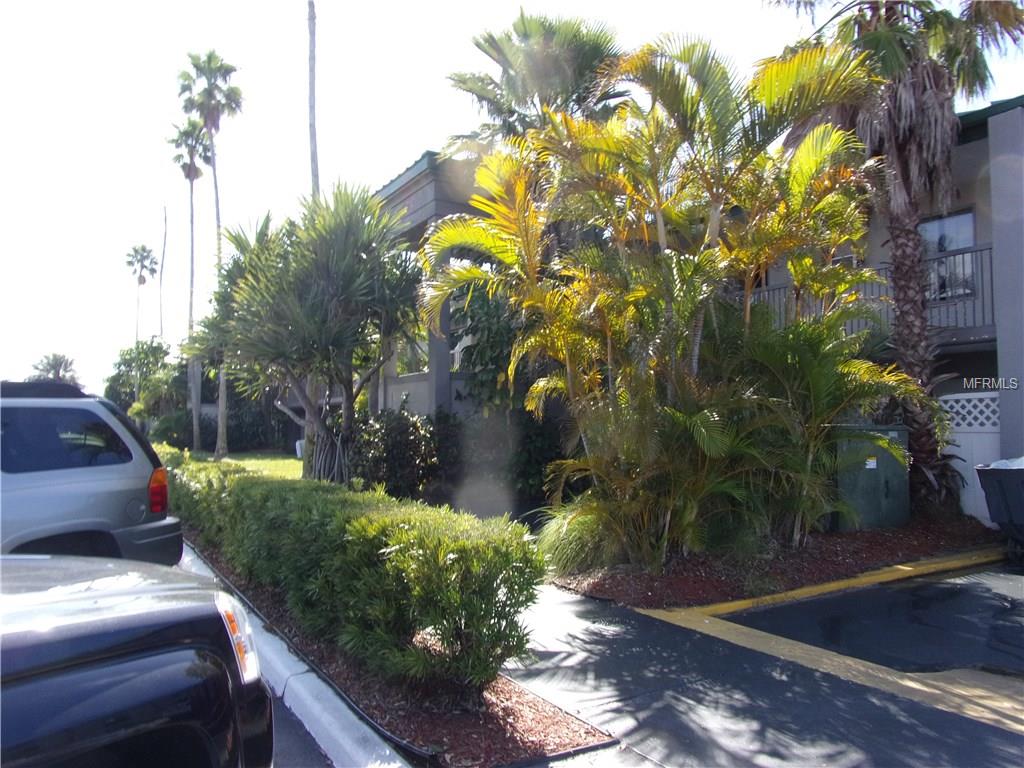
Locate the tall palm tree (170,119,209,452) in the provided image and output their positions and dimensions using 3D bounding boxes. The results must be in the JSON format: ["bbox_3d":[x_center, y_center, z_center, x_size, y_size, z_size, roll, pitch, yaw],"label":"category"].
[{"bbox_3d":[-16.033,-5.009,35.304,1.718,16.729,1.900,1,-3,-25],"label":"tall palm tree"}]

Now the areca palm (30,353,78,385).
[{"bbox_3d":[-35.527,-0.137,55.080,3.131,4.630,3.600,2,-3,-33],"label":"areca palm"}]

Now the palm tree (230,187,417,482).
[{"bbox_3d":[-3.575,-0.715,13.454,3.306,5.910,3.400,1,-3,-15],"label":"palm tree"}]

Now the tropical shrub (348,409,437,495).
[{"bbox_3d":[-1.946,1.235,11.652,1.412,1.730,1.300,0,-3,-9],"label":"tropical shrub"}]

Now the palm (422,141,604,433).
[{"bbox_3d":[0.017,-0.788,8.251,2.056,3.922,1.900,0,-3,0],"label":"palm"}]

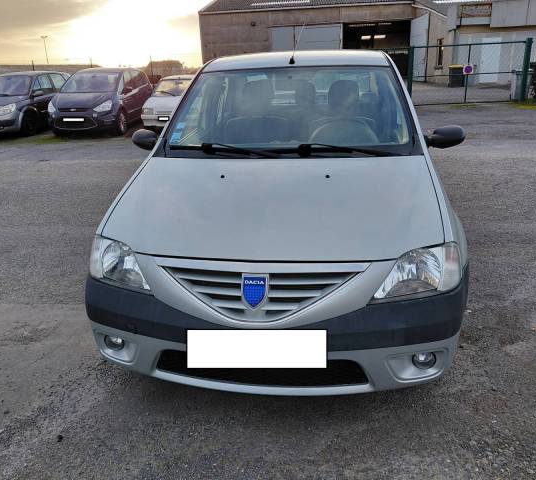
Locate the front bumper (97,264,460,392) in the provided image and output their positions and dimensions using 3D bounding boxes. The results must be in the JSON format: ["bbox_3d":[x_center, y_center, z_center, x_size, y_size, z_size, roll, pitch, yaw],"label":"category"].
[{"bbox_3d":[-0.022,0.330,1.929,1.700,0.470,0.480,1,20,8],"label":"front bumper"}]

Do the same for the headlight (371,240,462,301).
[{"bbox_3d":[0.581,0.113,1.802,0.380,0.195,0.320,1,20,8],"label":"headlight"}]

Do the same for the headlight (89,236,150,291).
[{"bbox_3d":[-0.627,0.088,1.973,0.380,0.195,0.320,1,20,8],"label":"headlight"}]

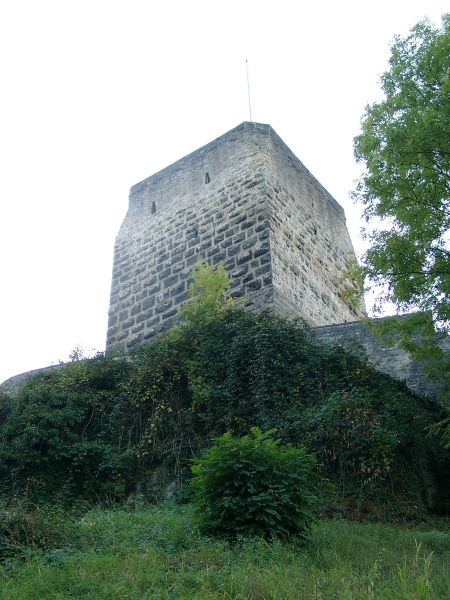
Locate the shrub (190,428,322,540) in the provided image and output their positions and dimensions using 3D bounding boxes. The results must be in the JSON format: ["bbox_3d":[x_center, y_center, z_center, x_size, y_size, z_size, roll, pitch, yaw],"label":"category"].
[{"bbox_3d":[0.509,2.980,12.600,2.100,1.750,2.000,-2,-37,0],"label":"shrub"}]

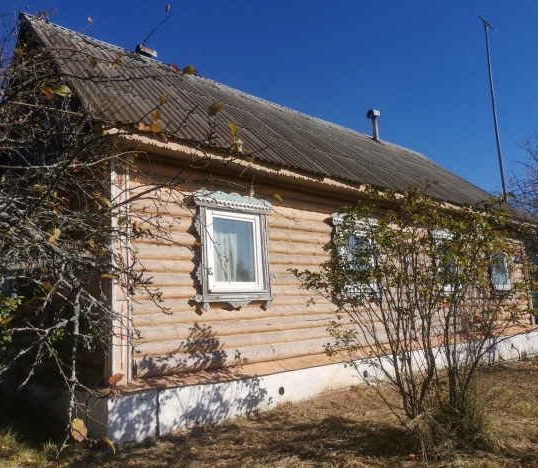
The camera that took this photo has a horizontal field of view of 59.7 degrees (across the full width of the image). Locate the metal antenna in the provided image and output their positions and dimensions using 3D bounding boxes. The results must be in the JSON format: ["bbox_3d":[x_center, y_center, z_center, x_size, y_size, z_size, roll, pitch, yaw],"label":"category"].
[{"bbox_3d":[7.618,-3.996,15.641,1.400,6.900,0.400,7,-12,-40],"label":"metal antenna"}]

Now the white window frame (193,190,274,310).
[{"bbox_3d":[-0.498,0.255,7.143,1.500,1.750,0.140,6,-14,-40],"label":"white window frame"}]

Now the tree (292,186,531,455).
[{"bbox_3d":[1.619,0.898,5.295,2.450,2.550,2.150,-6,-11,16],"label":"tree"}]

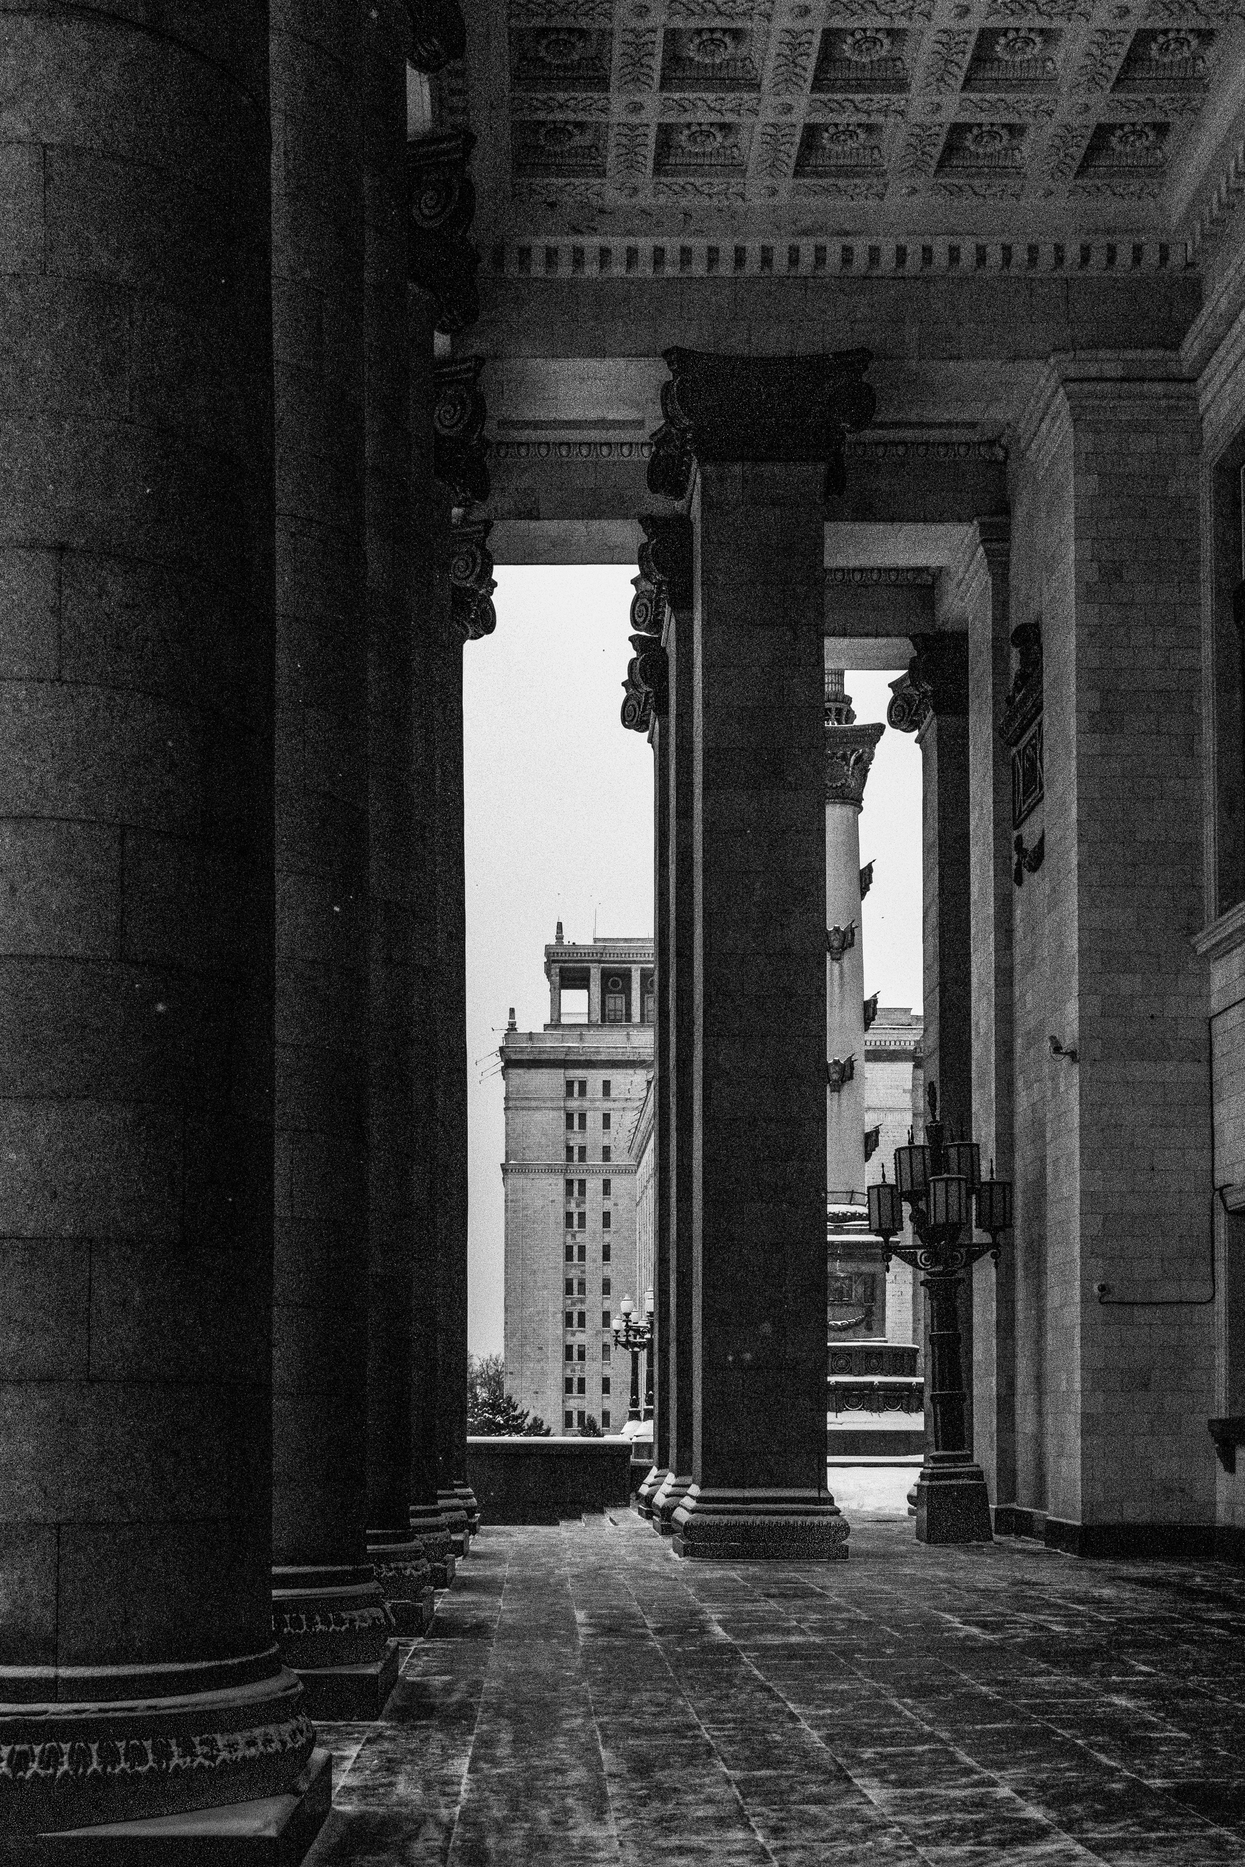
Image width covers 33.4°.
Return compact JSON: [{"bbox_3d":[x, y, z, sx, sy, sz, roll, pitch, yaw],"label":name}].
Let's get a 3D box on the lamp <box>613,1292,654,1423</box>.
[{"bbox_3d":[0.390,13.200,65.000,1.400,4.200,1.400,0,-3,-1],"label":"lamp"}]

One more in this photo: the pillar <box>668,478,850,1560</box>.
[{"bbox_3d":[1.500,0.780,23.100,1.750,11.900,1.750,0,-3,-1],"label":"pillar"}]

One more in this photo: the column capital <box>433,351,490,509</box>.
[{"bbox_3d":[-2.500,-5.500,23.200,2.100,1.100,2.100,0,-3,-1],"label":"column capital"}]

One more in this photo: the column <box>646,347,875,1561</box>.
[{"bbox_3d":[1.500,0.250,23.100,2.200,12.800,2.200,0,-3,-1],"label":"column"}]

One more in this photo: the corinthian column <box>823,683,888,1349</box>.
[{"bbox_3d":[7.400,1.900,70.000,3.000,23.200,3.000,0,-3,-1],"label":"corinthian column"}]

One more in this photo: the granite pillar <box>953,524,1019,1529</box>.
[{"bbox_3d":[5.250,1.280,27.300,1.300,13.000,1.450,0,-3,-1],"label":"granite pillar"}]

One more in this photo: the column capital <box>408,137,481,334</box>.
[{"bbox_3d":[-2.330,-6.450,19.200,2.100,1.100,2.100,0,-3,-1],"label":"column capital"}]

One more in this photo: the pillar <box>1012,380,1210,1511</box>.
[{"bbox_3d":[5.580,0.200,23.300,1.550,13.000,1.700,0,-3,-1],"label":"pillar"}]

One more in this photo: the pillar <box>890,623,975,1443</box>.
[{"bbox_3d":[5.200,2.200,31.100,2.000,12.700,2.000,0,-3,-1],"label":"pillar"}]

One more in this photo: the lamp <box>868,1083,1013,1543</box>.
[{"bbox_3d":[3.900,4.630,25.500,1.720,5.600,1.700,0,-3,-1],"label":"lamp"}]

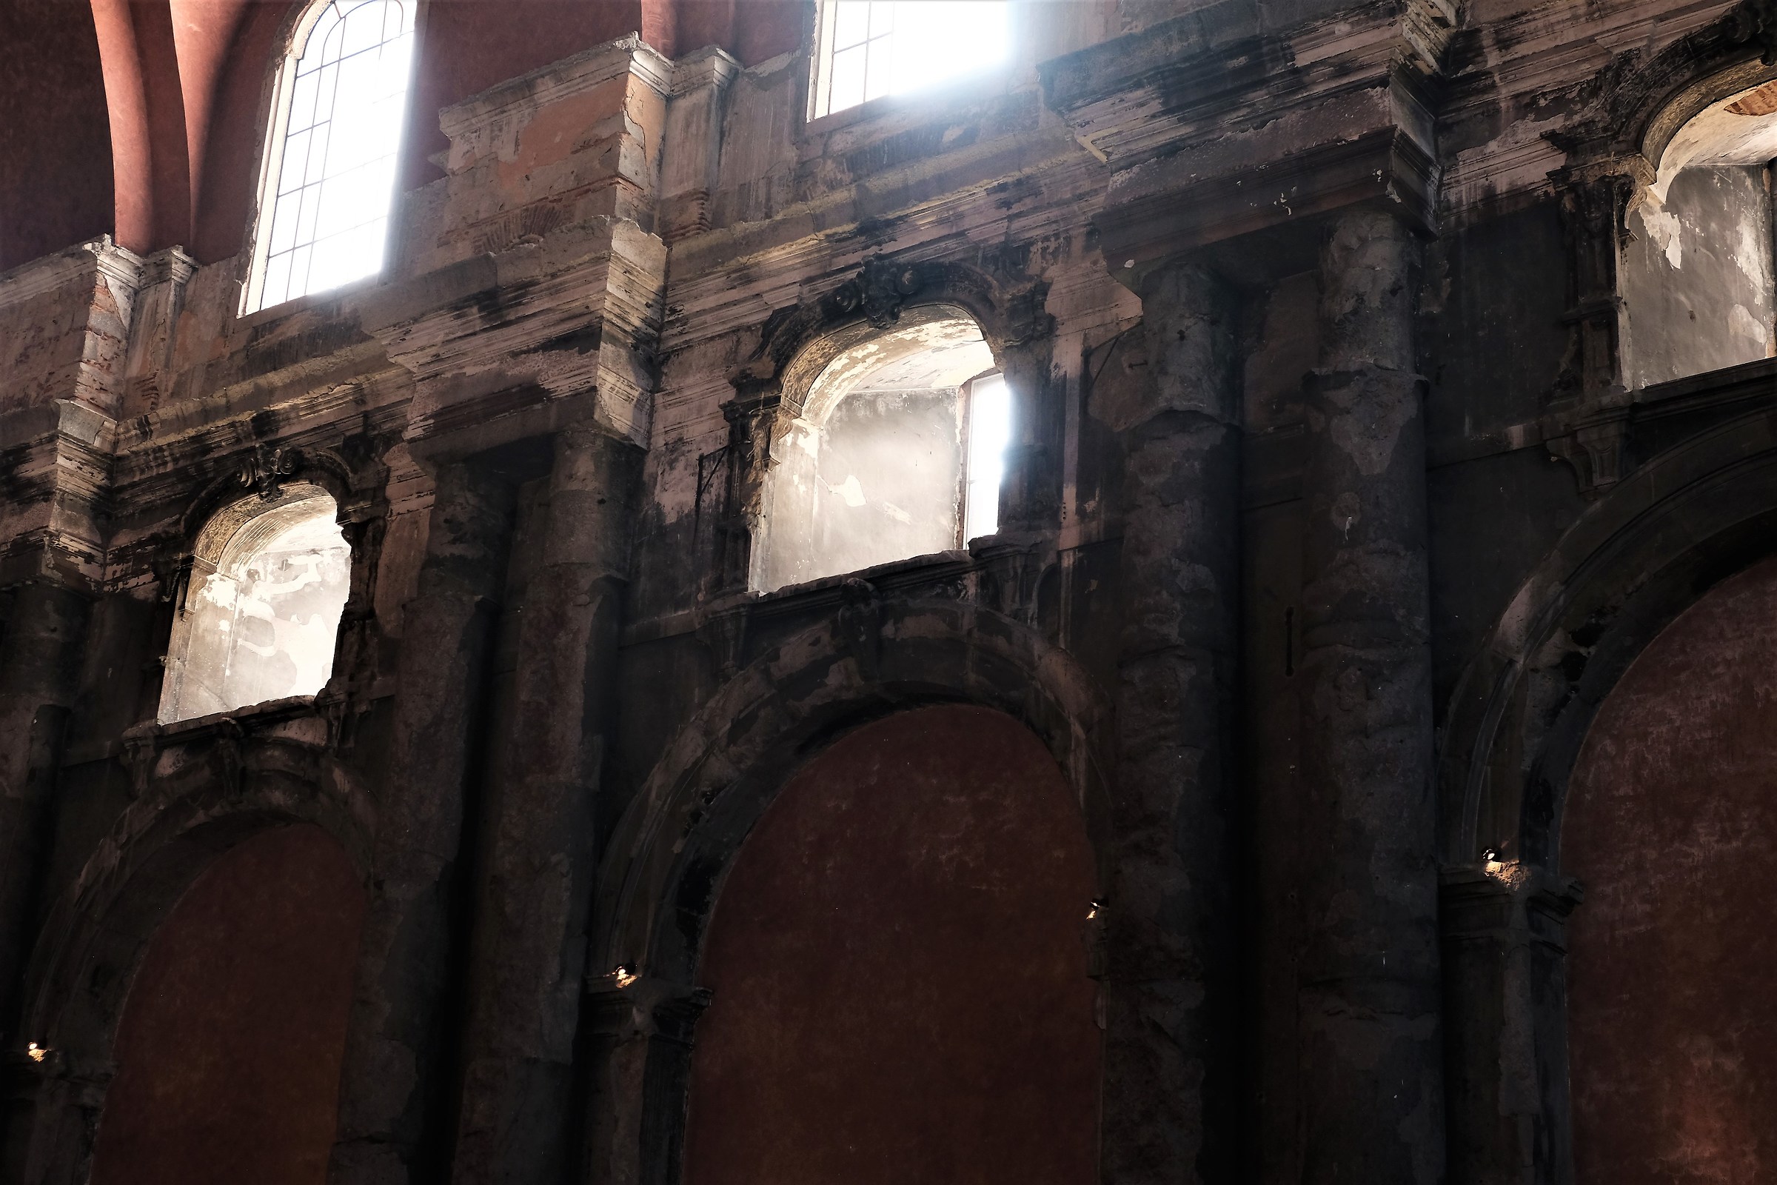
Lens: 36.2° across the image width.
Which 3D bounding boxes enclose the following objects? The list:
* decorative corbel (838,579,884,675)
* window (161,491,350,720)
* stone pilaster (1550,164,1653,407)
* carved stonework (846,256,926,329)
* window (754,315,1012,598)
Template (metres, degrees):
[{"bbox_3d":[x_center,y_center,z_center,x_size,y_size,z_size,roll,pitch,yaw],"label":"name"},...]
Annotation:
[{"bbox_3d":[-0.224,0.257,20.121,0.360,0.825,0.330,-12,-26,34],"label":"decorative corbel"},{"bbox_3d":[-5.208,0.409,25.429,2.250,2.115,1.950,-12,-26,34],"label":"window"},{"bbox_3d":[4.564,-1.989,17.447,0.525,1.710,0.360,-12,-26,34],"label":"stone pilaster"},{"bbox_3d":[-0.074,-2.299,21.111,0.690,0.645,0.300,-12,-26,34],"label":"carved stonework"},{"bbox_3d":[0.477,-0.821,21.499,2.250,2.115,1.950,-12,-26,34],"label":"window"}]

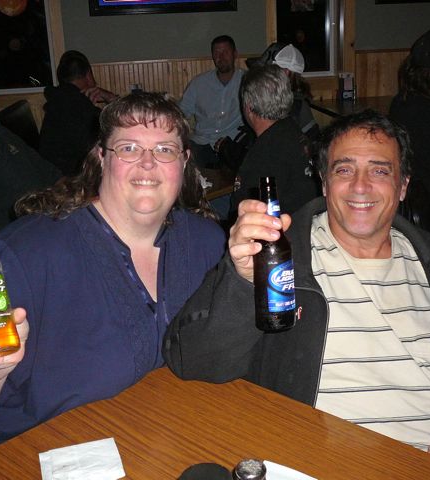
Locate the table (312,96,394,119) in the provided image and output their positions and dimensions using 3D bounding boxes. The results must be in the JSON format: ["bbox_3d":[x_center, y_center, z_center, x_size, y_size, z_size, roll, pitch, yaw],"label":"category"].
[{"bbox_3d":[1.099,-0.522,4.481,0.800,0.750,1.100,-1,19,6],"label":"table"}]

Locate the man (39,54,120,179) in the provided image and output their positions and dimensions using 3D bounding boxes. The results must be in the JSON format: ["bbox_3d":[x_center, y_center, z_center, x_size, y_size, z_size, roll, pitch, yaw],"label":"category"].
[{"bbox_3d":[-0.646,-0.359,3.393,0.540,1.200,0.660,14,24,39],"label":"man"}]

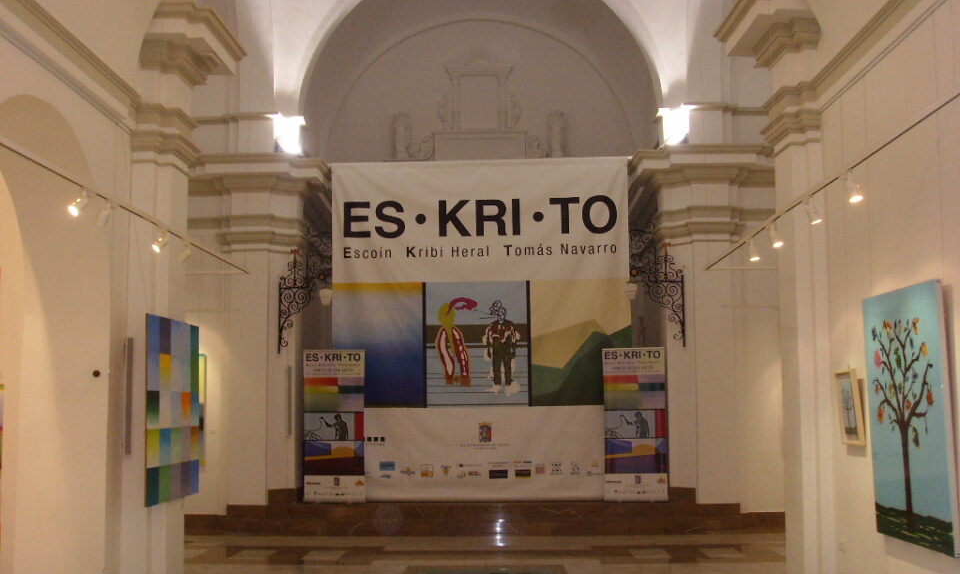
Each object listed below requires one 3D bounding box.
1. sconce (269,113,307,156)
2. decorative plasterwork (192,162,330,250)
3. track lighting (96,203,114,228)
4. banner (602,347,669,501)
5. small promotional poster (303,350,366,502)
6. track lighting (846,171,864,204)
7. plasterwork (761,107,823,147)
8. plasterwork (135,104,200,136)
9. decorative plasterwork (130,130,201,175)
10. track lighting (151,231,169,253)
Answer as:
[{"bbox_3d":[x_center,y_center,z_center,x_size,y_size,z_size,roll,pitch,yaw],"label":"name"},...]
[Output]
[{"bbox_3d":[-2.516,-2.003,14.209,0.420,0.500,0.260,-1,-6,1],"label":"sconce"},{"bbox_3d":[-2.819,-1.011,14.091,1.683,1.168,0.841,-1,-6,1],"label":"decorative plasterwork"},{"bbox_3d":[-2.482,-0.481,7.170,0.110,0.165,0.085,1,-6,-14],"label":"track lighting"},{"bbox_3d":[2.046,1.807,14.250,0.835,2.020,0.160,-1,-6,1],"label":"banner"},{"bbox_3d":[-1.931,1.837,14.326,0.825,2.020,0.160,-1,-6,1],"label":"small promotional poster"},{"bbox_3d":[2.307,-0.611,6.646,0.085,0.185,0.095,3,-7,-32],"label":"track lighting"},{"bbox_3d":[2.557,-1.263,8.846,0.291,0.181,0.844,-1,-6,1],"label":"plasterwork"},{"bbox_3d":[-2.616,-1.343,9.090,0.312,0.181,0.784,-1,-6,1],"label":"plasterwork"},{"bbox_3d":[-2.629,-1.099,9.059,0.362,0.251,0.834,-1,-6,1],"label":"decorative plasterwork"},{"bbox_3d":[-2.460,-0.342,8.300,0.085,0.160,0.115,-6,-9,42],"label":"track lighting"}]

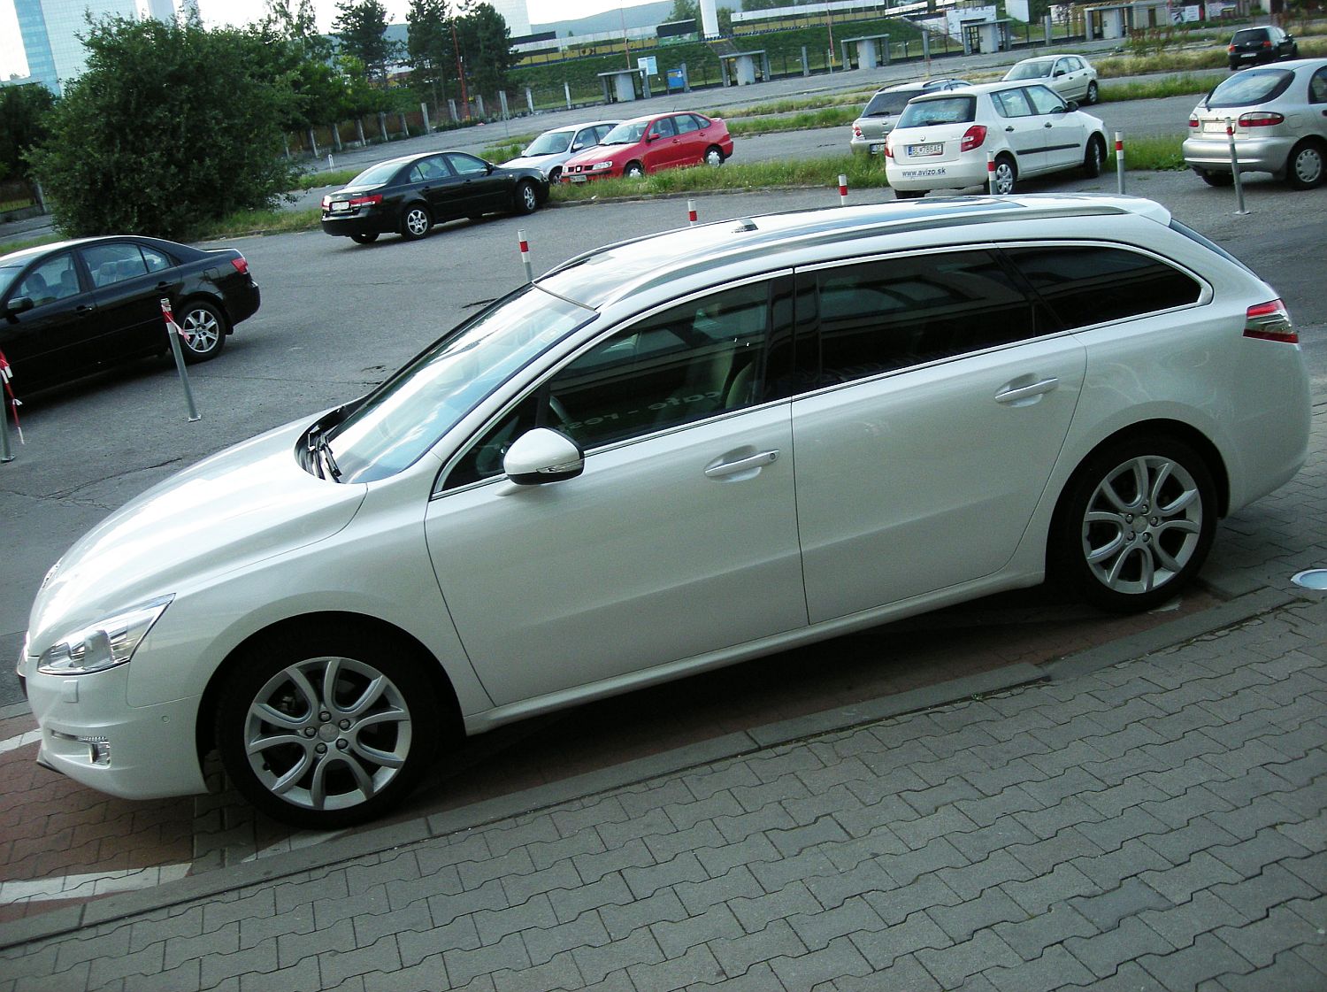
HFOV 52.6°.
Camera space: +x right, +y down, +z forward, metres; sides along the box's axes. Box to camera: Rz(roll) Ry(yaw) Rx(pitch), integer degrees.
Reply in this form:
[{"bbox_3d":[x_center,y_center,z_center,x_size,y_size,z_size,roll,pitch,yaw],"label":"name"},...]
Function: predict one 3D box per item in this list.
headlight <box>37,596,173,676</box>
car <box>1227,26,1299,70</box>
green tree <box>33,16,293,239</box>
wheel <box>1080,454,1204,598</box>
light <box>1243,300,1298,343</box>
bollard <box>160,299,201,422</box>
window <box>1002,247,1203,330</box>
[{"bbox_3d":[-1.677,0.418,3.994,0.500,0.250,0.440,-15,17,-21],"label":"headlight"},{"bbox_3d":[23.100,-17.350,51.800,1.735,1.440,4.150,5,21,36],"label":"car"},{"bbox_3d":[-12.840,-9.400,34.300,6.600,5.500,6.300,-13,17,-16],"label":"green tree"},{"bbox_3d":[1.644,0.081,4.757,0.485,0.485,0.200,-13,17,-13],"label":"wheel"},{"bbox_3d":[2.180,-0.616,4.833,0.310,0.200,0.230,-13,15,-13],"label":"light"},{"bbox_3d":[-4.006,-1.127,11.144,0.110,1.000,0.110,-8,17,0],"label":"bollard"},{"bbox_3d":[1.502,-0.747,4.561,0.660,0.330,0.090,-13,-5,-15],"label":"window"}]

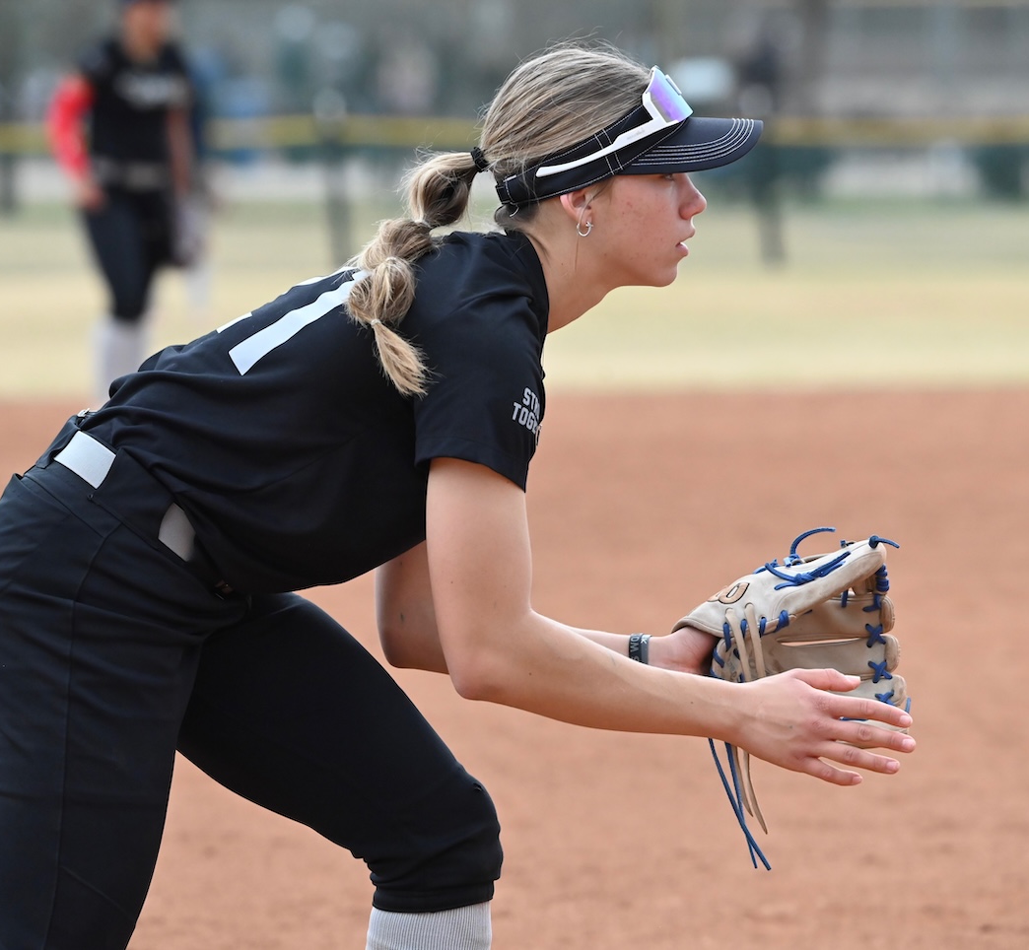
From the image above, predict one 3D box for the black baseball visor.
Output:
[{"bbox_3d":[0.105,-0.331,9.650,0.272,0.112,0.185,-17,2,-2],"label":"black baseball visor"}]

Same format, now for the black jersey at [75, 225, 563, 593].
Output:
[{"bbox_3d":[-0.175,-0.059,9.650,0.455,0.285,0.430,-31,9,0],"label":"black jersey"}]

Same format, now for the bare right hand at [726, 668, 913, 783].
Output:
[{"bbox_3d":[0.297,0.243,9.550,0.182,0.102,0.065,12,0,-3],"label":"bare right hand"}]

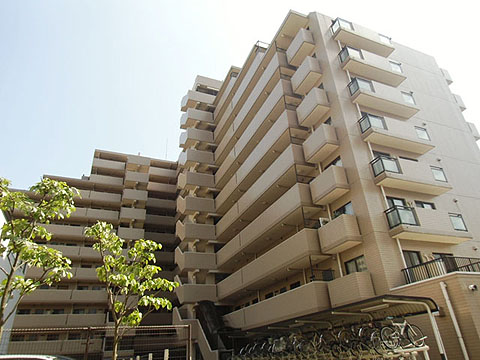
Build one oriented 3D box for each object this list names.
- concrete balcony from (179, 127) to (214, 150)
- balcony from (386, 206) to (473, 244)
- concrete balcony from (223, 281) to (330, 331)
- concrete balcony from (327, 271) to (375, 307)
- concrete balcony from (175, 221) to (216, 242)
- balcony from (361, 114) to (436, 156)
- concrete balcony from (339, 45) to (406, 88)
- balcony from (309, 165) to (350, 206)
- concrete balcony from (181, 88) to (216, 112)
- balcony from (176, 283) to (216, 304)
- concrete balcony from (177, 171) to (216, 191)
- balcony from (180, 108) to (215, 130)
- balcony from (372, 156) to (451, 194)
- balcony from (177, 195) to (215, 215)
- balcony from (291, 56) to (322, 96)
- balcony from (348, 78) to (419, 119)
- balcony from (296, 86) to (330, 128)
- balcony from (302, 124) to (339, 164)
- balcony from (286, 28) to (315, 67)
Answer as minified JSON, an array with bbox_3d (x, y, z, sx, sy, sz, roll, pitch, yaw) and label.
[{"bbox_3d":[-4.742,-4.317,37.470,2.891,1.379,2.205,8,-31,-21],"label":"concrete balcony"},{"bbox_3d":[9.350,2.310,16.466,4.529,1.216,0.819,8,-31,-21],"label":"balcony"},{"bbox_3d":[1.671,9.479,22.979,1.368,1.439,14.820,9,-31,-21],"label":"concrete balcony"},{"bbox_3d":[5.342,5.376,15.928,0.859,1.327,2.152,9,-31,-21],"label":"concrete balcony"},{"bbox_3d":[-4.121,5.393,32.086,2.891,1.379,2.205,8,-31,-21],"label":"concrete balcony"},{"bbox_3d":[9.278,-2.622,19.639,4.655,1.258,0.825,9,-31,-21],"label":"balcony"},{"bbox_3d":[8.970,-7.594,22.409,4.655,1.258,0.825,9,-31,-21],"label":"concrete balcony"},{"bbox_3d":[5.034,0.404,18.698,0.859,1.327,2.152,9,-31,-21],"label":"balcony"},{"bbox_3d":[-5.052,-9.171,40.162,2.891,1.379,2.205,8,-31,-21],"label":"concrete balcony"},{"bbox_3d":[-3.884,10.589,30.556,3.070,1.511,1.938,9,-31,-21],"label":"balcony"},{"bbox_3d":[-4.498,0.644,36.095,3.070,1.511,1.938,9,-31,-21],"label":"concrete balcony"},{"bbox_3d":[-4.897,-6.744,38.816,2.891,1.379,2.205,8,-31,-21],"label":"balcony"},{"bbox_3d":[9.195,-0.117,17.812,4.529,1.216,0.819,8,-31,-21],"label":"balcony"},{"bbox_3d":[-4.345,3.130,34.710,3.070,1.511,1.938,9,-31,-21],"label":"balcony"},{"bbox_3d":[4.573,-7.055,22.852,0.859,1.327,2.152,9,-31,-21],"label":"balcony"},{"bbox_3d":[9.124,-5.108,21.024,4.655,1.258,0.825,9,-31,-21],"label":"balcony"},{"bbox_3d":[4.593,-4.465,20.954,0.833,1.319,2.131,8,-31,-21],"label":"balcony"},{"bbox_3d":[4.881,-2.082,20.083,0.859,1.327,2.152,9,-31,-21],"label":"balcony"},{"bbox_3d":[4.282,-9.320,23.646,0.833,1.319,2.131,8,-31,-21],"label":"balcony"}]

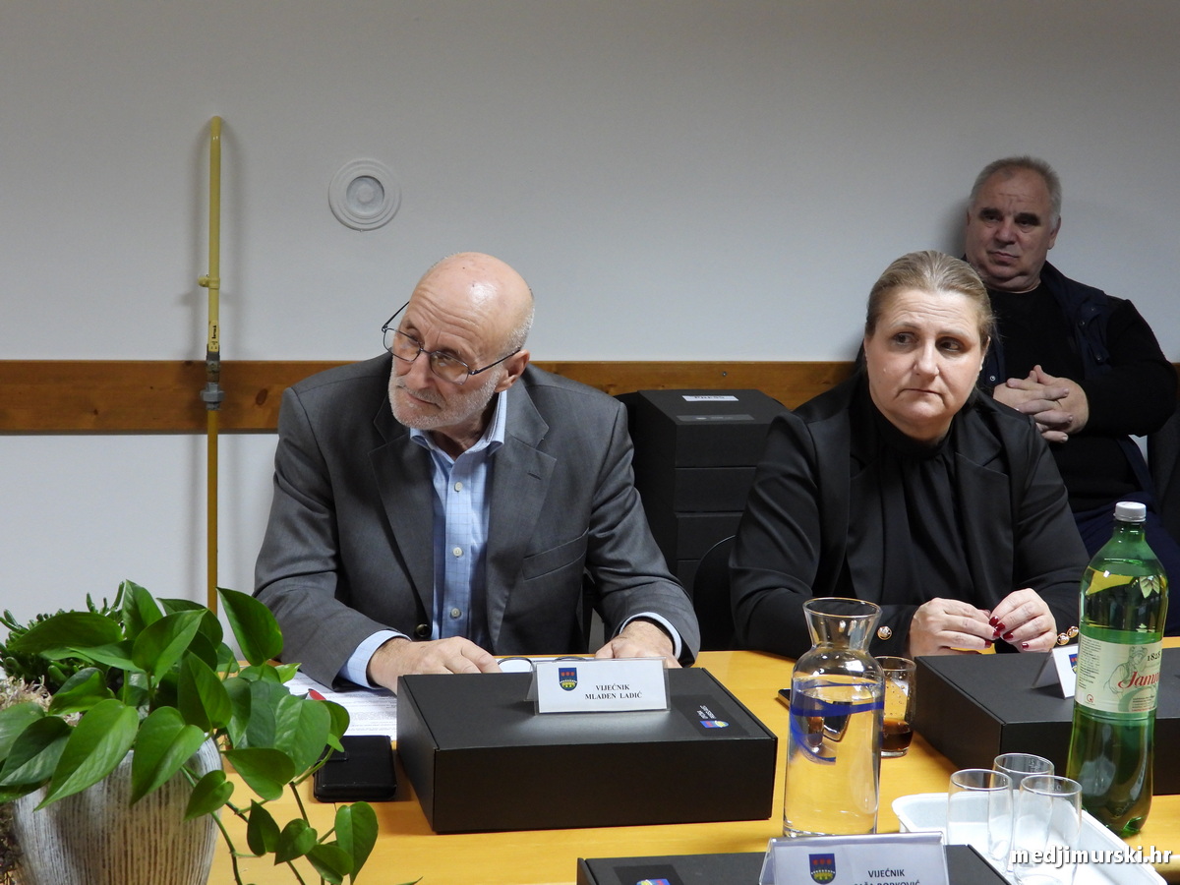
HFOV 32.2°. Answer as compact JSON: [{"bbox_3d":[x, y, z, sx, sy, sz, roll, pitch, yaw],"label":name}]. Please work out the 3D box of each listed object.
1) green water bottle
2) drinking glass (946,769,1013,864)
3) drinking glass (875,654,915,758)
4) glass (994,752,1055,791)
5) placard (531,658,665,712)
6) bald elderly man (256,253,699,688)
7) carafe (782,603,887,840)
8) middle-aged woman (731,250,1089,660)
[{"bbox_3d":[0.525,0.223,2.034,0.090,0.327,0.090,1,10,-7],"label":"green water bottle"},{"bbox_3d":[0.354,0.356,1.866,0.061,0.101,0.061,2,10,0],"label":"drinking glass"},{"bbox_3d":[0.329,0.292,2.256,0.059,0.101,0.059,2,10,0],"label":"drinking glass"},{"bbox_3d":[0.404,0.349,1.917,0.061,0.101,0.061,2,10,0],"label":"glass"},{"bbox_3d":[0.009,0.248,2.110,0.143,0.050,0.050,0,10,-14],"label":"placard"},{"bbox_3d":[-0.149,0.369,2.731,0.580,1.235,0.680,1,10,-6],"label":"bald elderly man"},{"bbox_3d":[0.241,0.270,2.005,0.095,0.223,0.095,2,10,0],"label":"carafe"},{"bbox_3d":[0.423,0.367,2.828,0.500,1.250,0.660,1,10,-6],"label":"middle-aged woman"}]

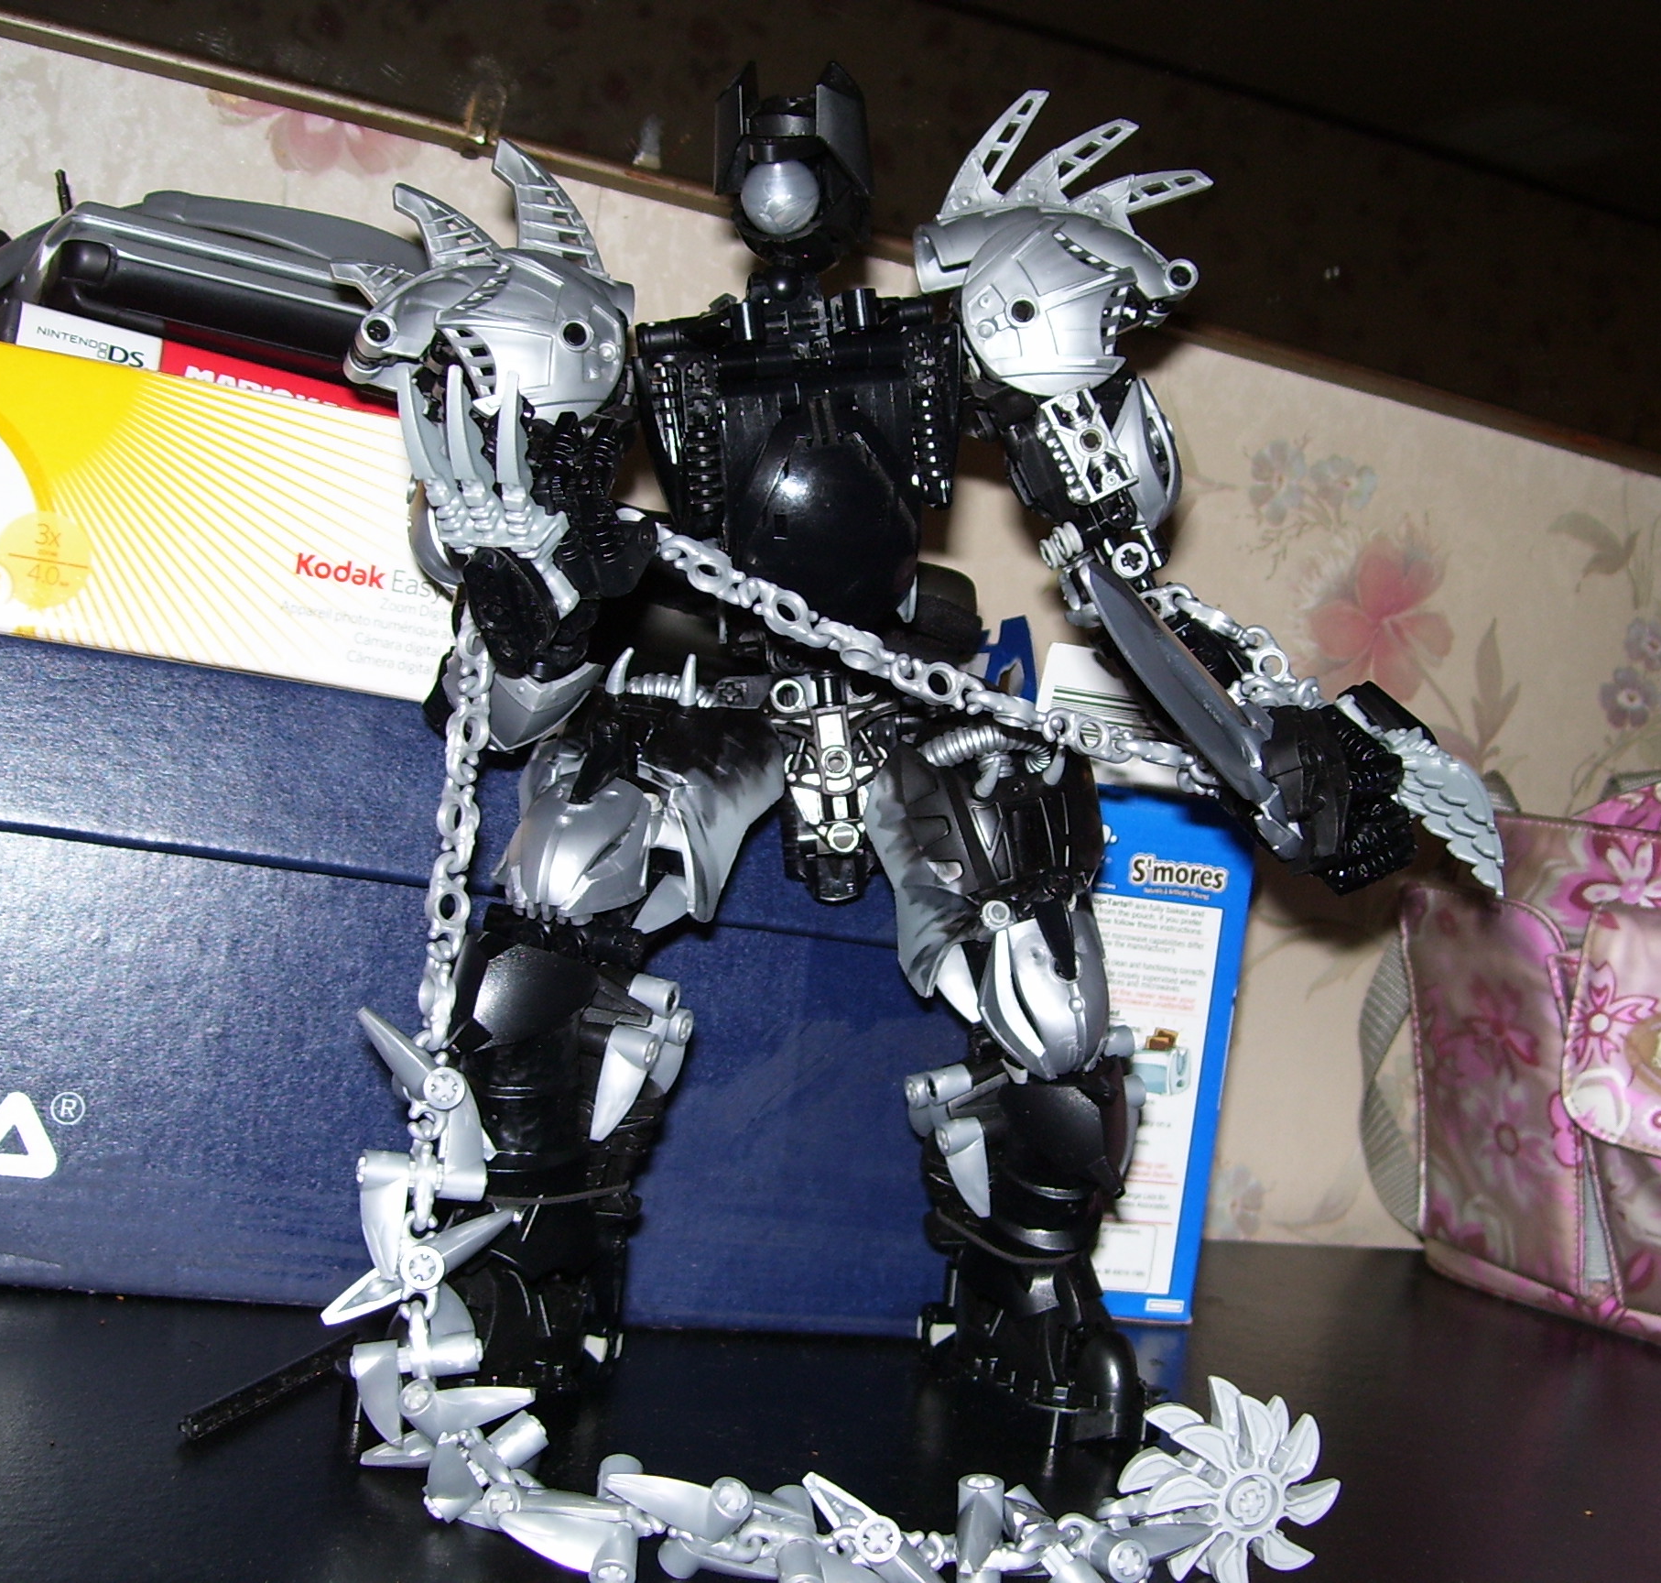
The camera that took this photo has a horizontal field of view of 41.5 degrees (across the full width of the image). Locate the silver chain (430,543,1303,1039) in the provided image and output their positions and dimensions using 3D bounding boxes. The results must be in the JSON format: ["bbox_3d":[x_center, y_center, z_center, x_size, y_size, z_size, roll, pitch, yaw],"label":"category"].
[{"bbox_3d":[0.011,0.002,0.432,0.182,0.110,0.055,8,-3,-13],"label":"silver chain"}]

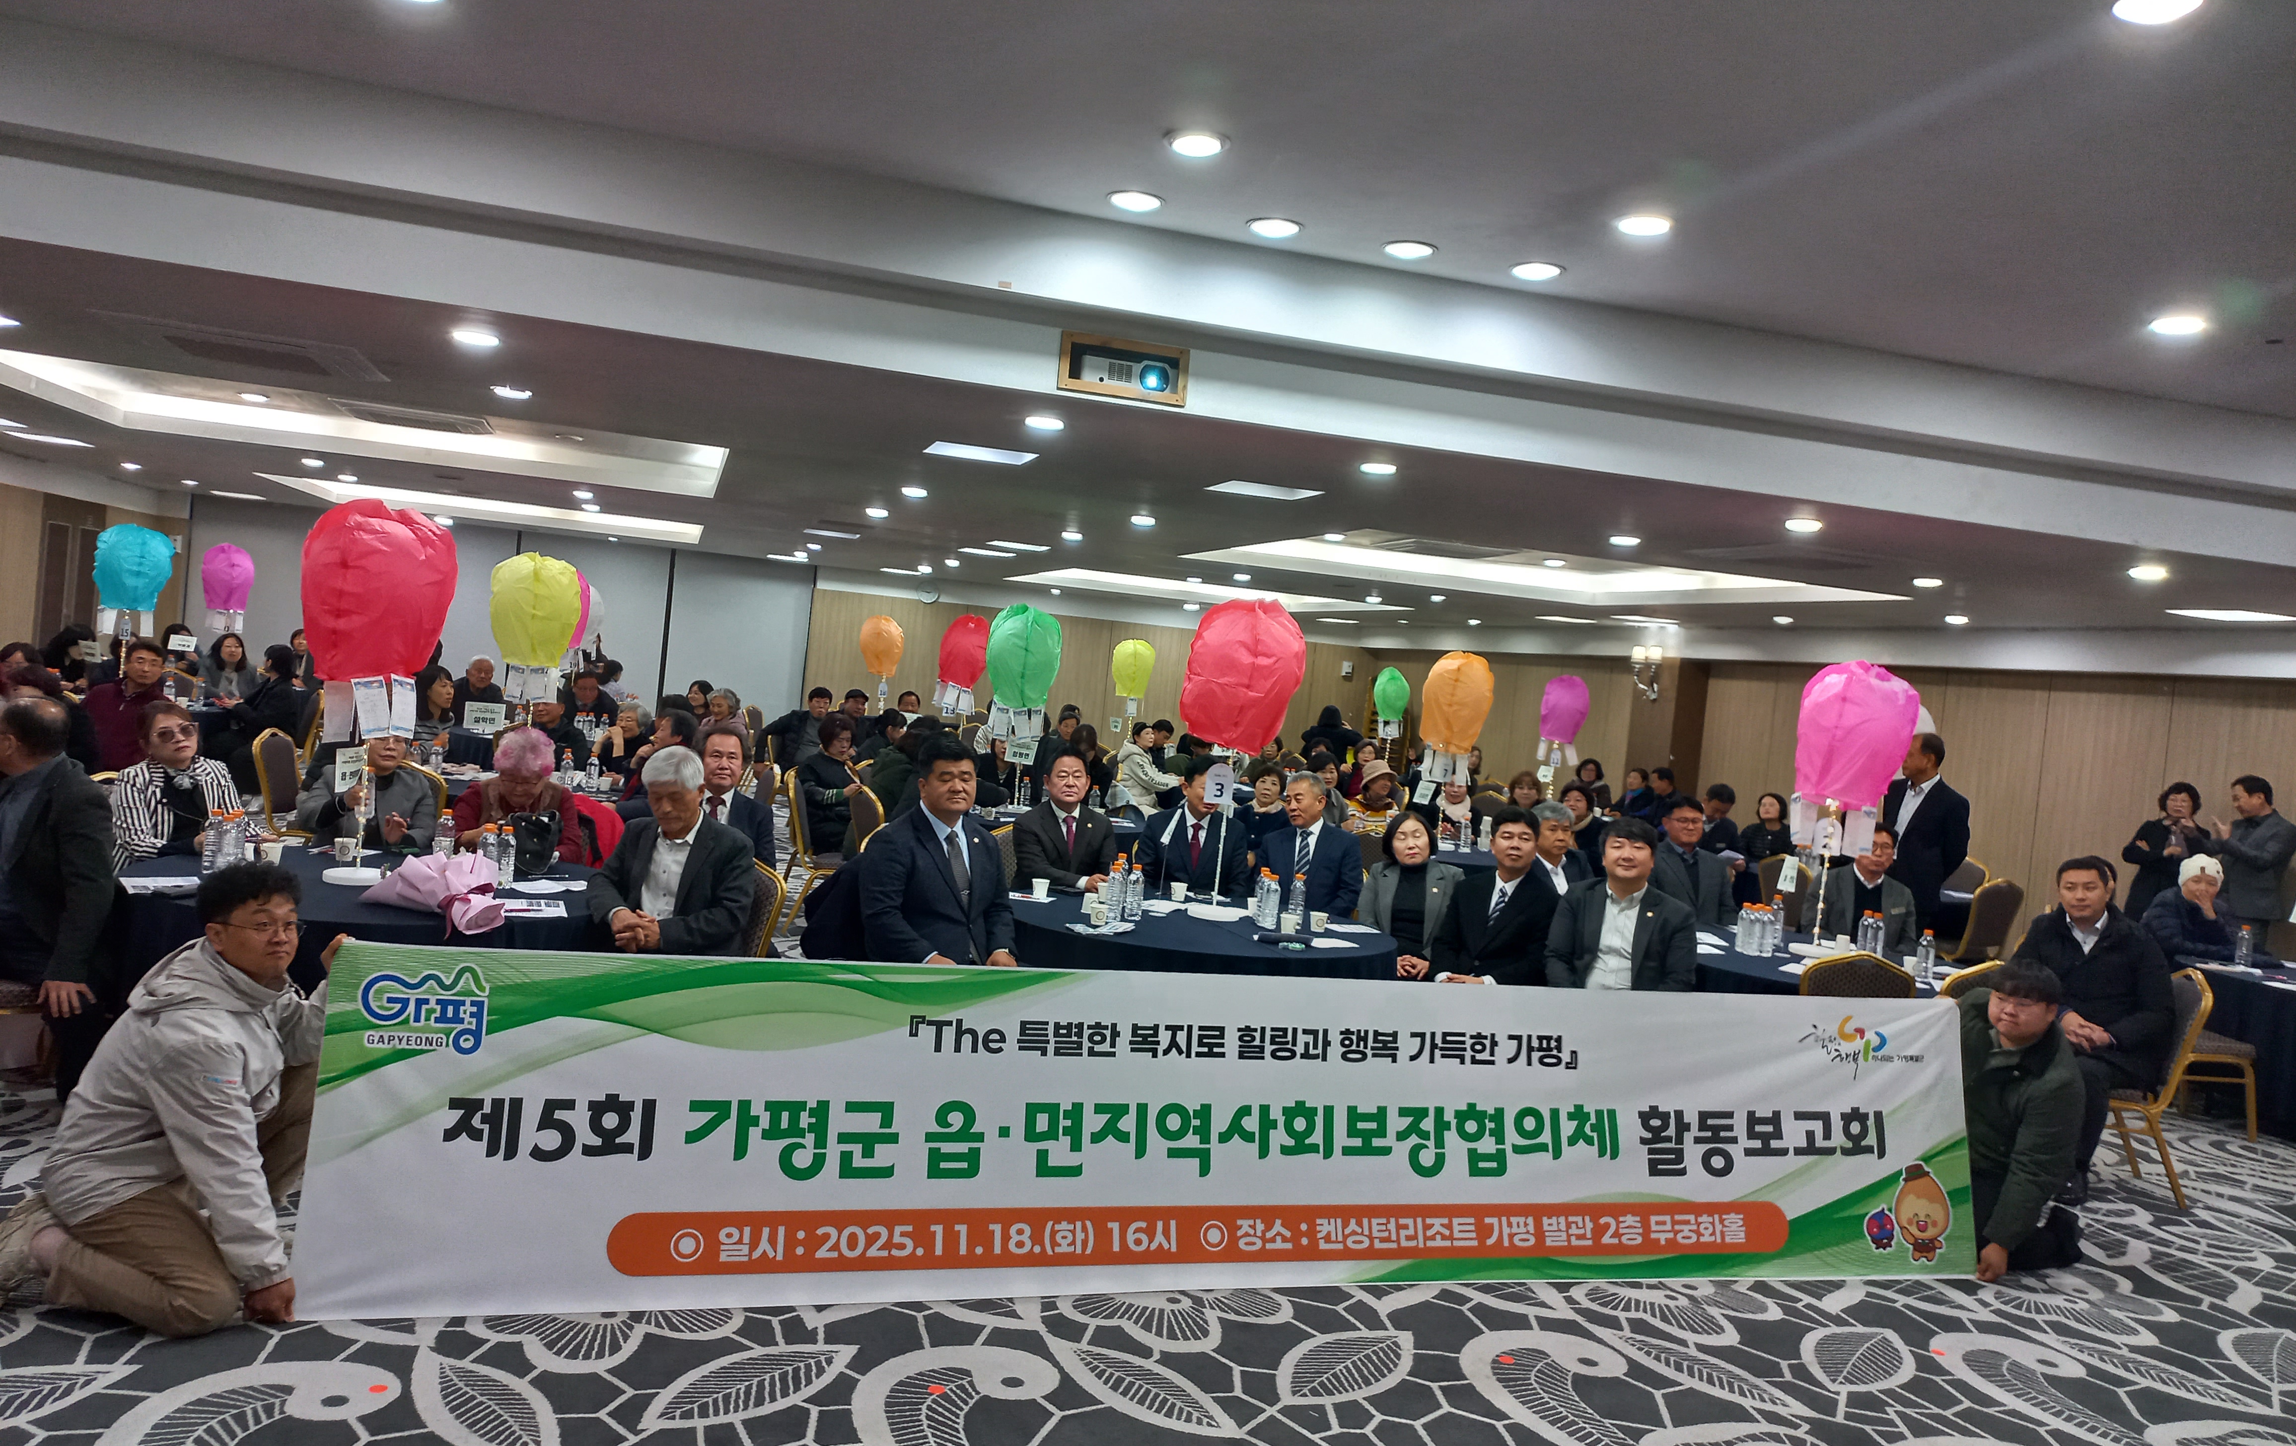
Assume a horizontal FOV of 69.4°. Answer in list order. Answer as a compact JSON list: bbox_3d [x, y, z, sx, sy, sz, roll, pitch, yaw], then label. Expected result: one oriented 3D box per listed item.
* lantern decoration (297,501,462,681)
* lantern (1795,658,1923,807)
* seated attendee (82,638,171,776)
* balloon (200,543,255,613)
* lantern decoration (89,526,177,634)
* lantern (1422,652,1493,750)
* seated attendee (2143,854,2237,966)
[{"bbox_3d":[-2.738,-0.475,5.900,0.540,0.630,0.540,5,2,-17],"label":"lantern decoration"},{"bbox_3d":[3.179,0.056,7.450,0.530,0.650,0.530,6,2,23],"label":"lantern"},{"bbox_3d":[-5.855,0.203,9.328,0.550,1.320,0.800,5,2,-9],"label":"seated attendee"},{"bbox_3d":[-9.157,-1.446,16.500,0.510,0.650,0.510,5,2,-17],"label":"balloon"},{"bbox_3d":[-7.830,-1.101,12.800,0.610,0.870,0.590,4,2,-31],"label":"lantern decoration"},{"bbox_3d":[2.019,-0.133,10.850,0.460,0.650,0.460,6,2,10],"label":"lantern"},{"bbox_3d":[5.538,1.343,8.669,0.580,1.270,0.800,4,2,-41],"label":"seated attendee"}]

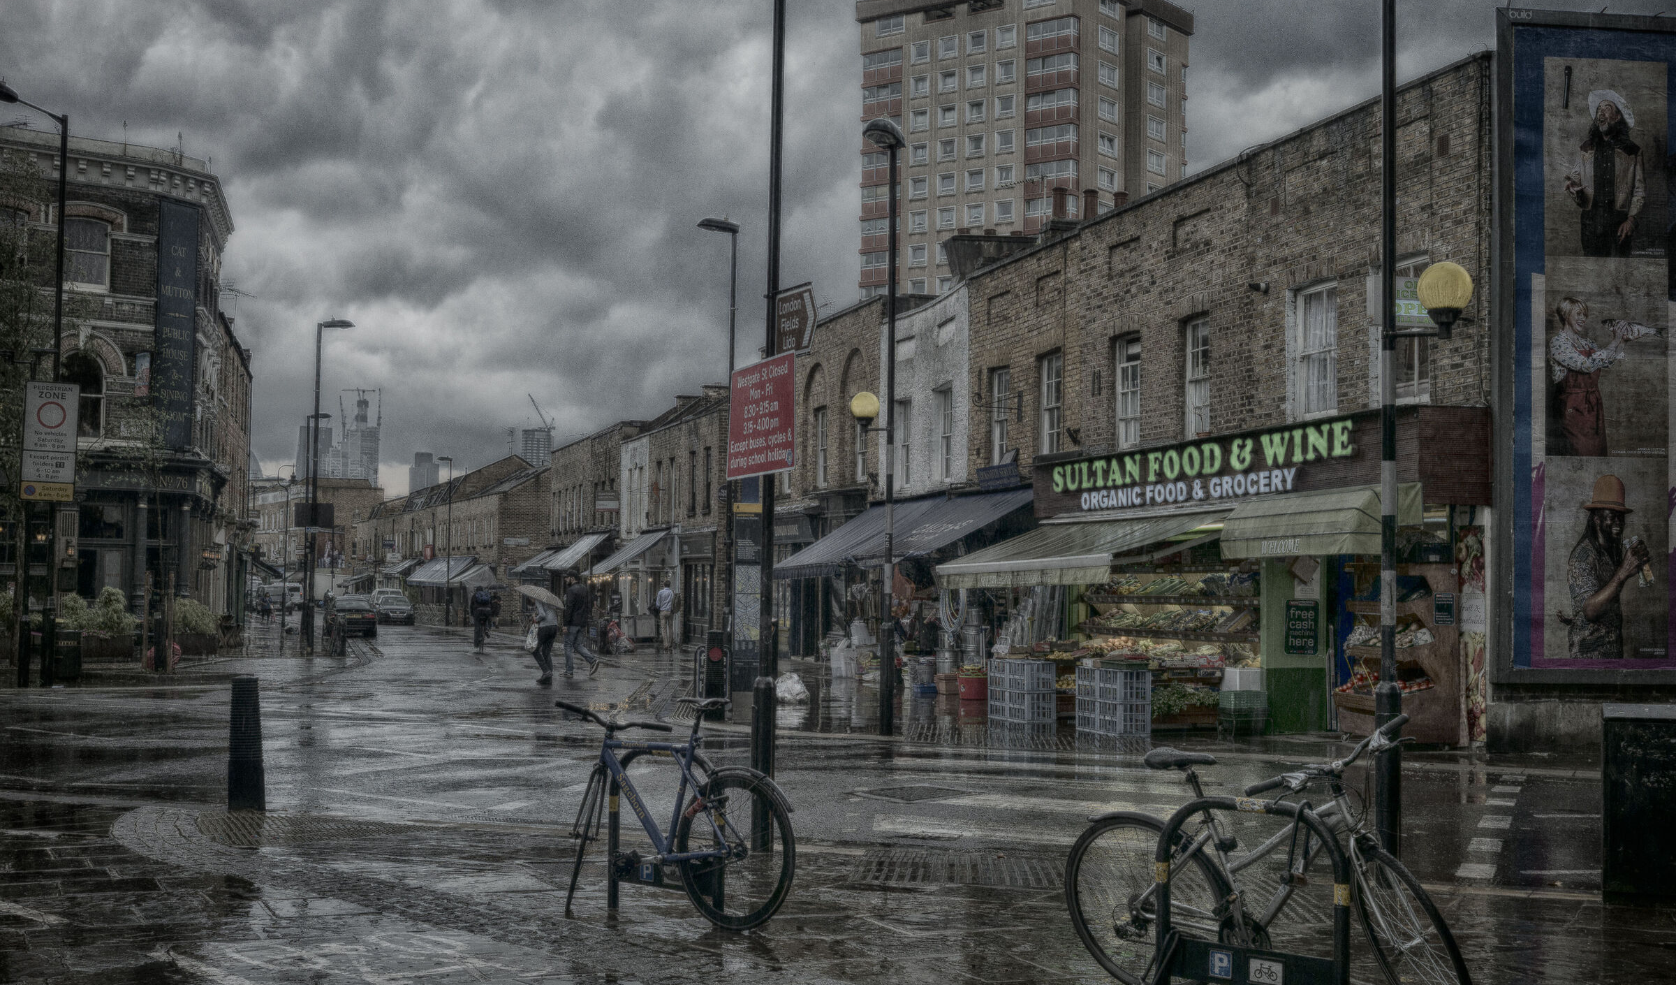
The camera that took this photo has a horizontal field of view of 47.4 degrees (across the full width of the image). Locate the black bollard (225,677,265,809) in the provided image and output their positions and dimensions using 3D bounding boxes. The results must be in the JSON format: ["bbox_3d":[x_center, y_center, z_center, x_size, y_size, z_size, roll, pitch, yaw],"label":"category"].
[{"bbox_3d":[-4.174,1.778,13.526,0.255,0.940,0.255,2,-3,-18],"label":"black bollard"}]

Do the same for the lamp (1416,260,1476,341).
[{"bbox_3d":[3.168,-1.004,9.950,0.295,0.410,0.295,1,-3,0],"label":"lamp"}]

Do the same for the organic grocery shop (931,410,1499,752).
[{"bbox_3d":[4.134,1.086,24.831,2.380,3.501,10.565,2,-3,-16],"label":"organic grocery shop"}]

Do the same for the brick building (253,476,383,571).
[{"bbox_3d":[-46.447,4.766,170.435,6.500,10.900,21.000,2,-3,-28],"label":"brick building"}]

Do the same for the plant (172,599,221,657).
[{"bbox_3d":[-12.854,2.713,38.200,1.020,1.130,0.750,1,-3,-8],"label":"plant"}]

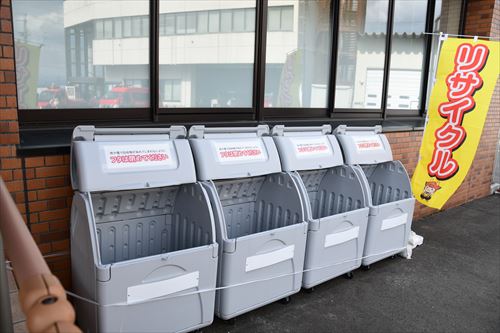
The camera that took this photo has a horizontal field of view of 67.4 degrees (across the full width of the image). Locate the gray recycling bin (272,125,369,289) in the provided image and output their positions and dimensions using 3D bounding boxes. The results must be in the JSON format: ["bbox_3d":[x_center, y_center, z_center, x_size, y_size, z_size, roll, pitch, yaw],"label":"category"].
[{"bbox_3d":[0.562,0.320,3.313,0.750,1.335,0.660,-6,13,-36],"label":"gray recycling bin"}]

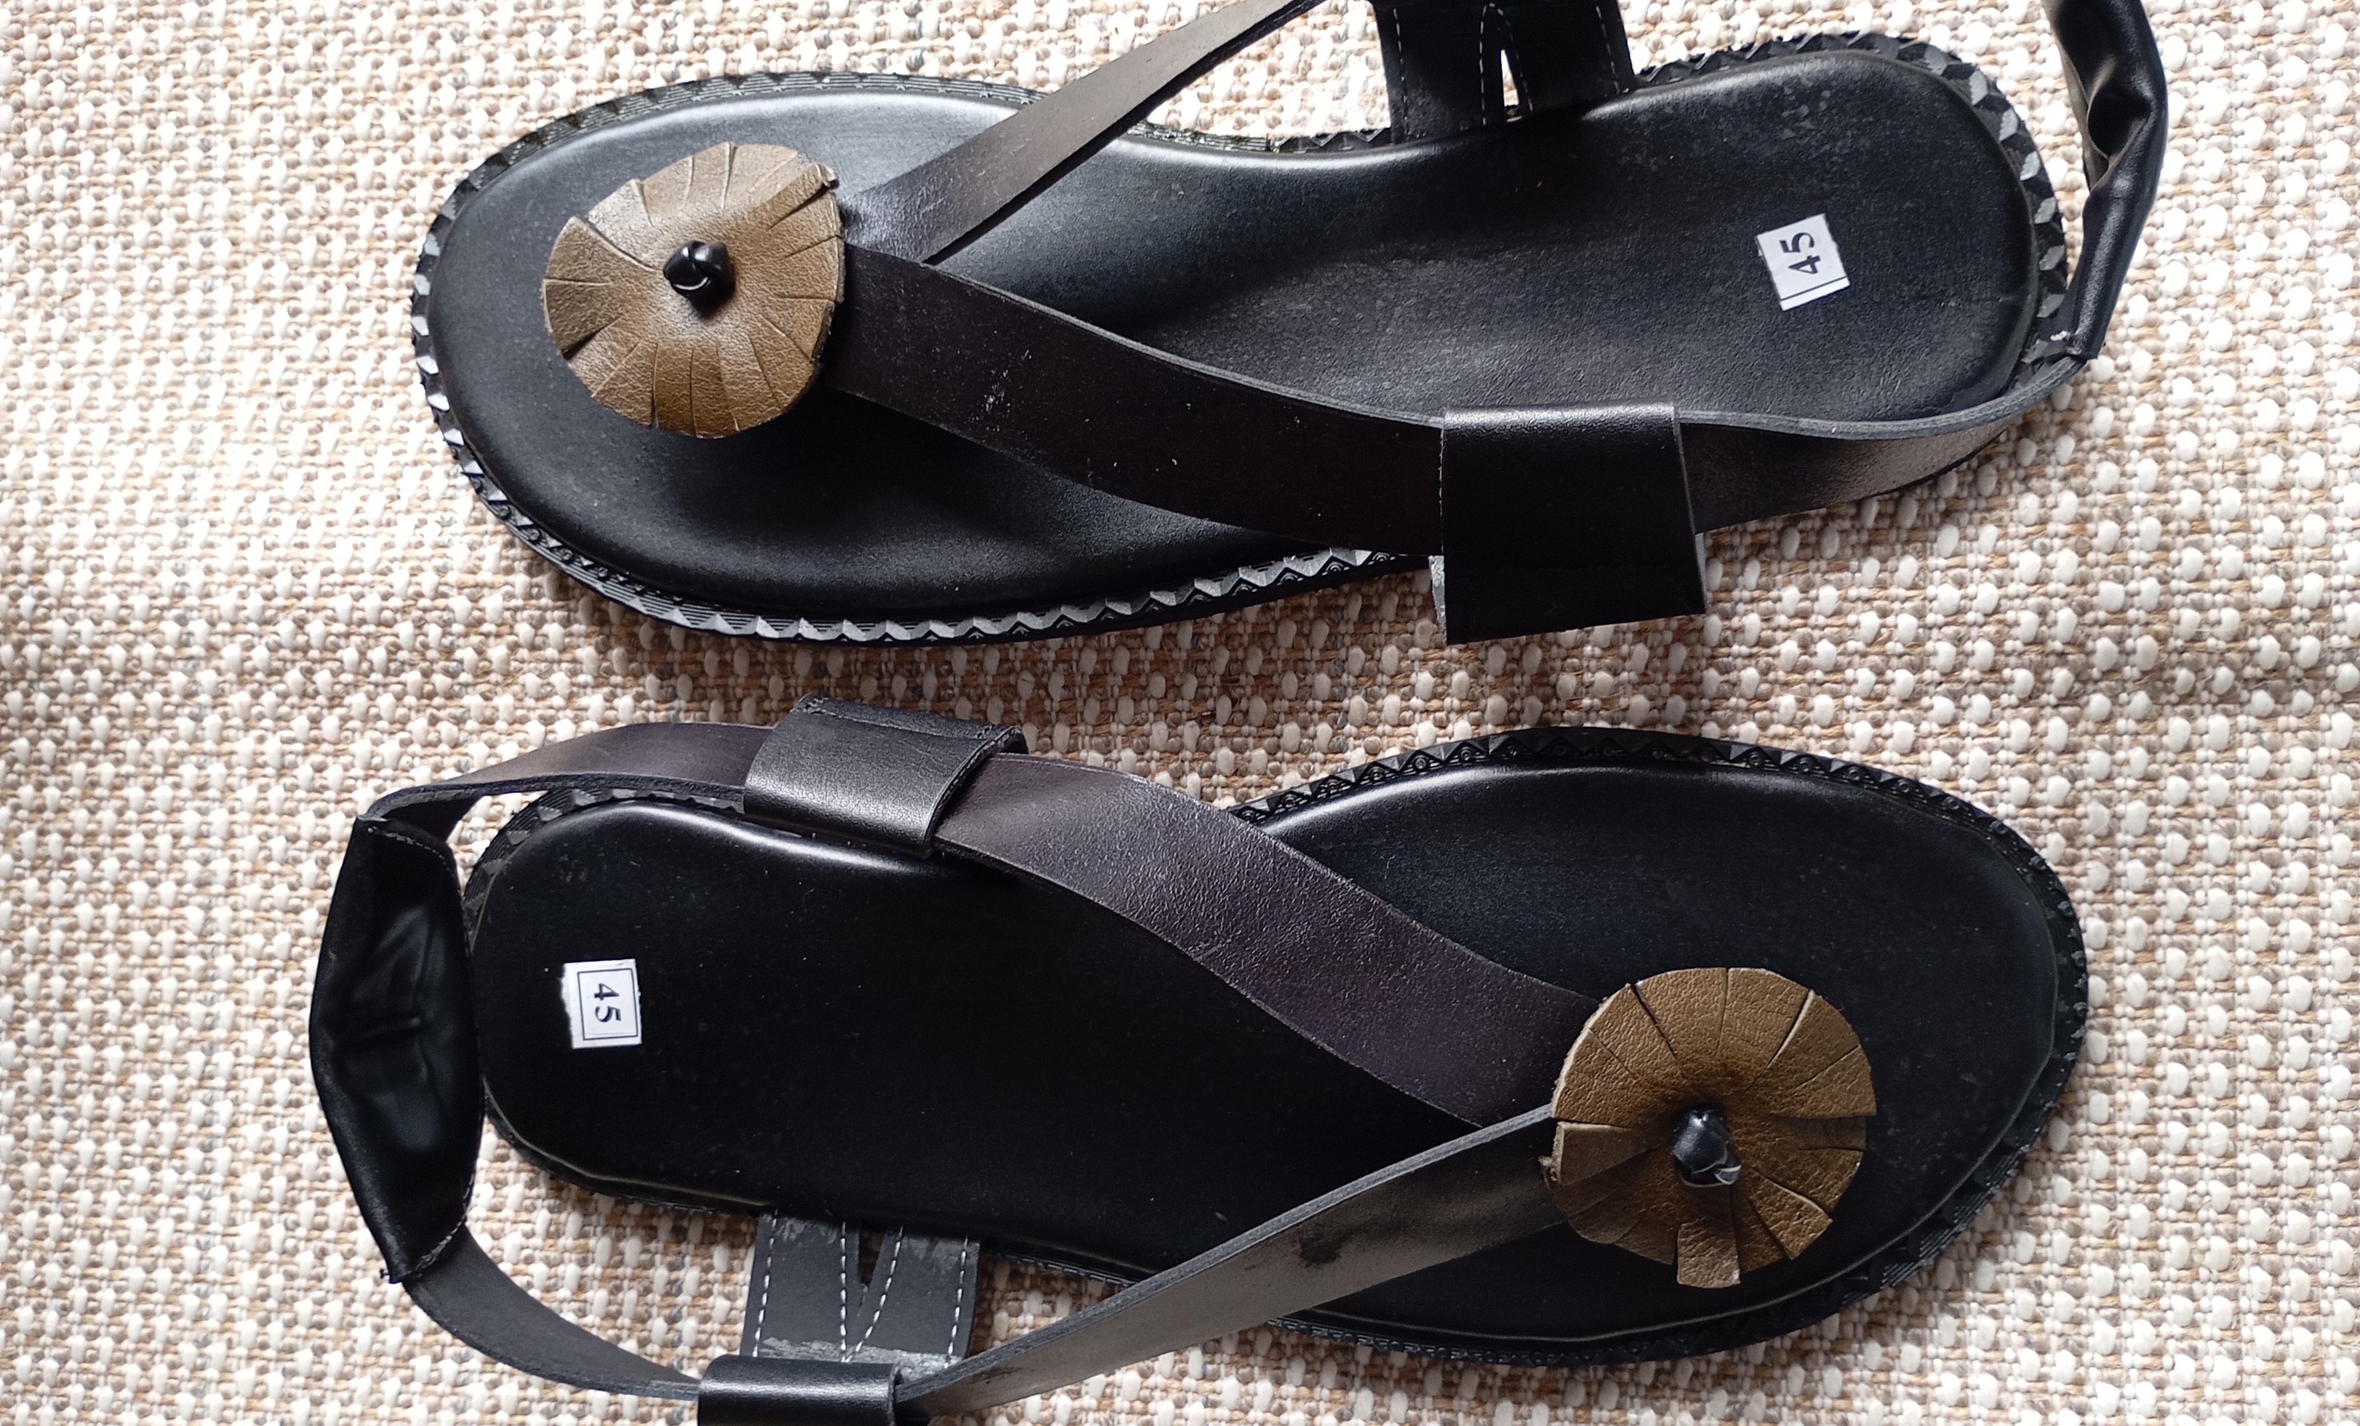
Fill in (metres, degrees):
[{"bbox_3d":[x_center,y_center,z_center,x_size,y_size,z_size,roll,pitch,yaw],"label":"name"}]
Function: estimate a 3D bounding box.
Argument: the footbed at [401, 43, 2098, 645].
[{"bbox_3d":[0.000,-0.068,0.357,0.310,0.024,0.109,1,90,10],"label":"footbed"}]

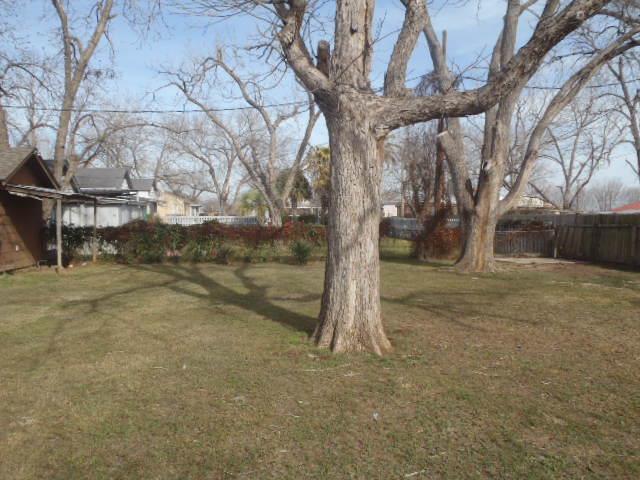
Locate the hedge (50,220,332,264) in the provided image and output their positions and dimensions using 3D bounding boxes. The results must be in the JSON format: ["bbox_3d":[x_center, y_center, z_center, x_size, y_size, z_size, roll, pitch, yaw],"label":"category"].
[{"bbox_3d":[-4.600,0.030,18.600,10.400,1.500,1.400,0,3,0],"label":"hedge"}]

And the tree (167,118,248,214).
[{"bbox_3d":[-9.950,-5.500,45.500,7.300,10.100,6.800,0,3,0],"label":"tree"}]

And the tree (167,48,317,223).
[{"bbox_3d":[-4.200,-4.900,27.800,8.200,10.400,7.200,0,3,0],"label":"tree"}]

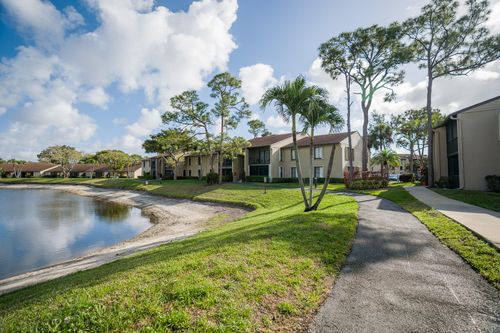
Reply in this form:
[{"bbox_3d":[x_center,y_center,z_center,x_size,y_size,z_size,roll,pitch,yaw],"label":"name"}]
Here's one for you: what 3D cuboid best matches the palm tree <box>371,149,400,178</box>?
[{"bbox_3d":[13.422,0.050,22.000,2.900,3.600,2.800,0,-2,0],"label":"palm tree"}]

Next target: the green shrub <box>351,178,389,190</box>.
[{"bbox_3d":[10.008,1.507,18.600,3.200,1.000,1.600,0,-2,0],"label":"green shrub"}]

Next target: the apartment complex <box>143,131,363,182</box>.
[{"bbox_3d":[-7.200,-0.600,51.500,60.000,7.600,13.000,-2,-3,43],"label":"apartment complex"}]

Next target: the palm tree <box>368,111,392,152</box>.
[{"bbox_3d":[17.627,-2.566,30.000,3.400,9.400,3.300,0,-2,0],"label":"palm tree"}]

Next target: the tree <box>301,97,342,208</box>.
[{"bbox_3d":[2.833,-0.555,8.800,1.800,4.500,1.800,0,-2,0],"label":"tree"}]

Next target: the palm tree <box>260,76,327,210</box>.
[{"bbox_3d":[1.724,-0.911,8.800,2.600,5.300,2.500,0,-2,0],"label":"palm tree"}]

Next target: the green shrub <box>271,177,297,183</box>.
[{"bbox_3d":[5.023,2.024,33.300,4.400,0.850,1.000,-2,-3,43],"label":"green shrub"}]

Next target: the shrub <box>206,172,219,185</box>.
[{"bbox_3d":[-5.572,1.783,33.000,1.800,1.800,1.700,0,-2,0],"label":"shrub"}]

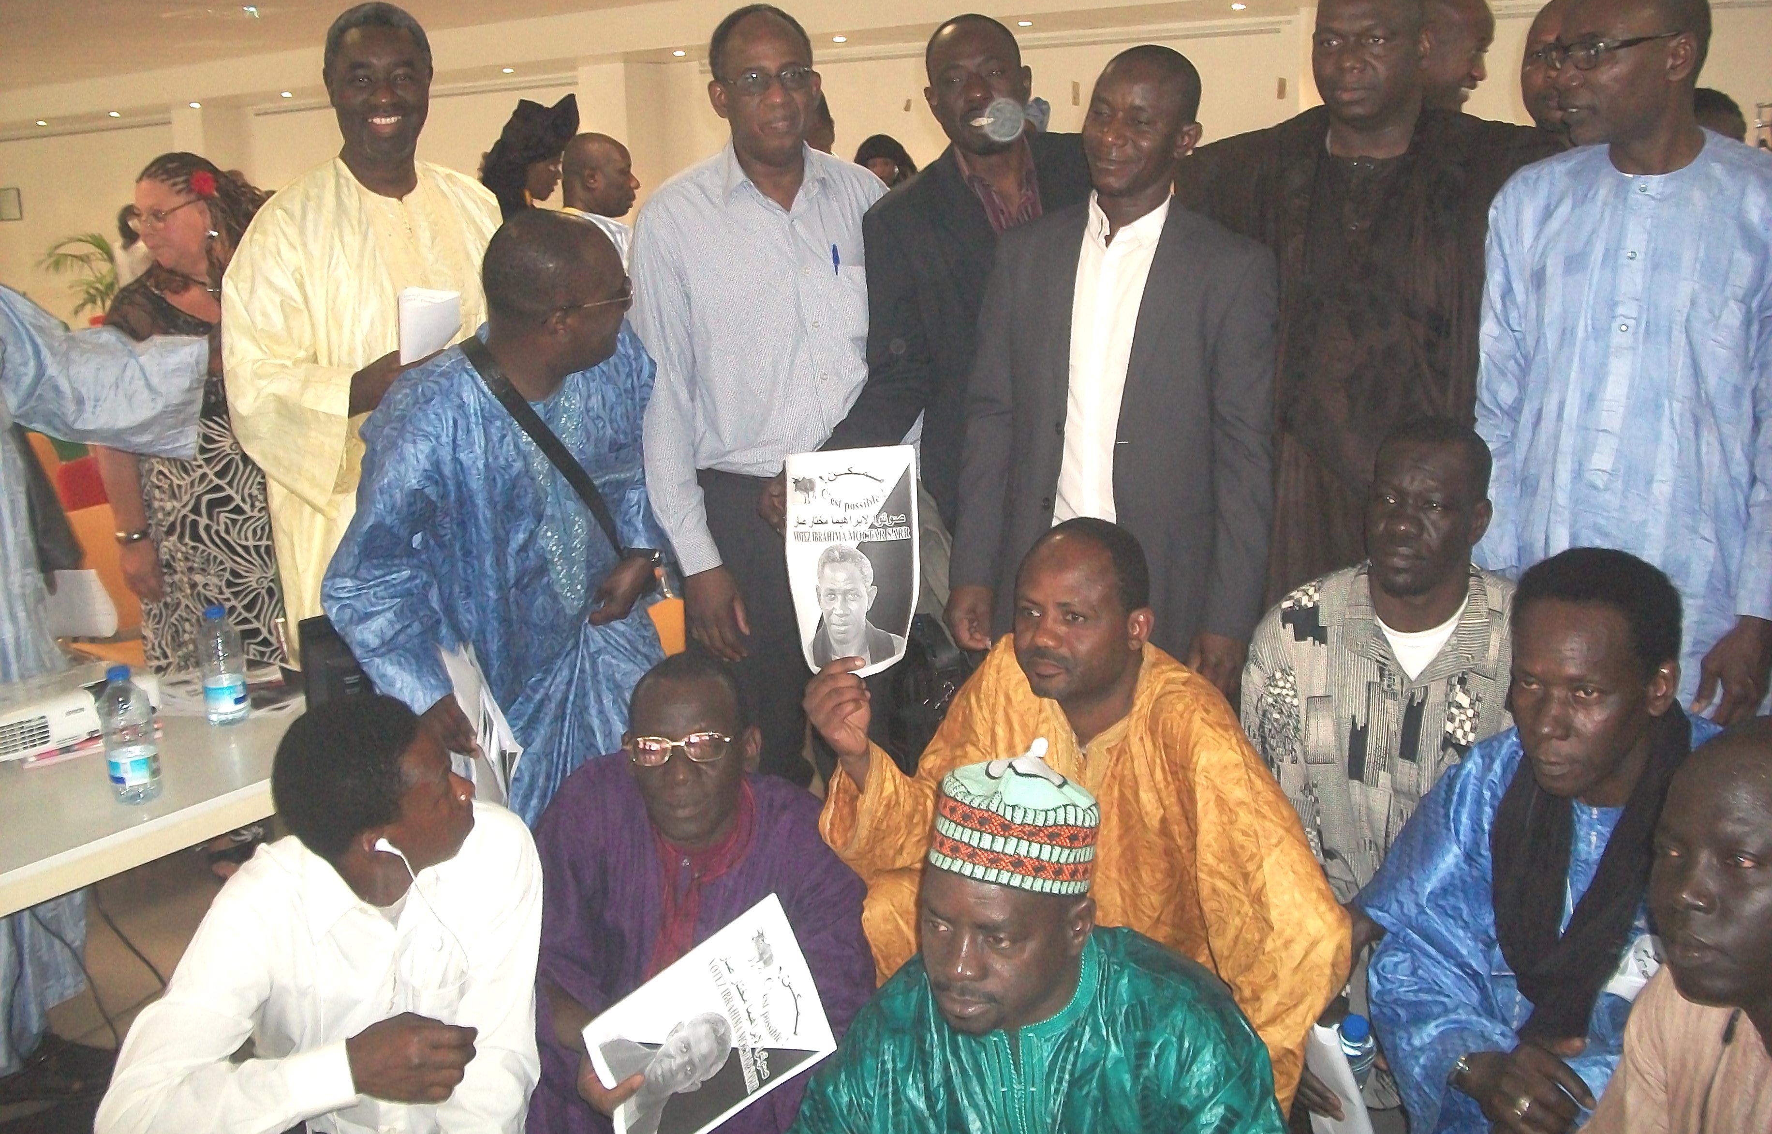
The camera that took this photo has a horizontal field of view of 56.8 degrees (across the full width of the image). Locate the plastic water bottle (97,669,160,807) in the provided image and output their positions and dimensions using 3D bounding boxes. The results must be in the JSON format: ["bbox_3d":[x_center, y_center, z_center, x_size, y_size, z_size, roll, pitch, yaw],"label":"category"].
[{"bbox_3d":[-1.014,0.220,2.189,0.065,0.181,0.065,-2,13,0],"label":"plastic water bottle"}]

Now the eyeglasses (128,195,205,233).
[{"bbox_3d":[-1.424,-0.722,3.298,0.138,0.042,0.135,6,33,31],"label":"eyeglasses"}]

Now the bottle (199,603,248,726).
[{"bbox_3d":[-1.019,0.145,2.514,0.065,0.181,0.065,-2,13,0],"label":"bottle"}]

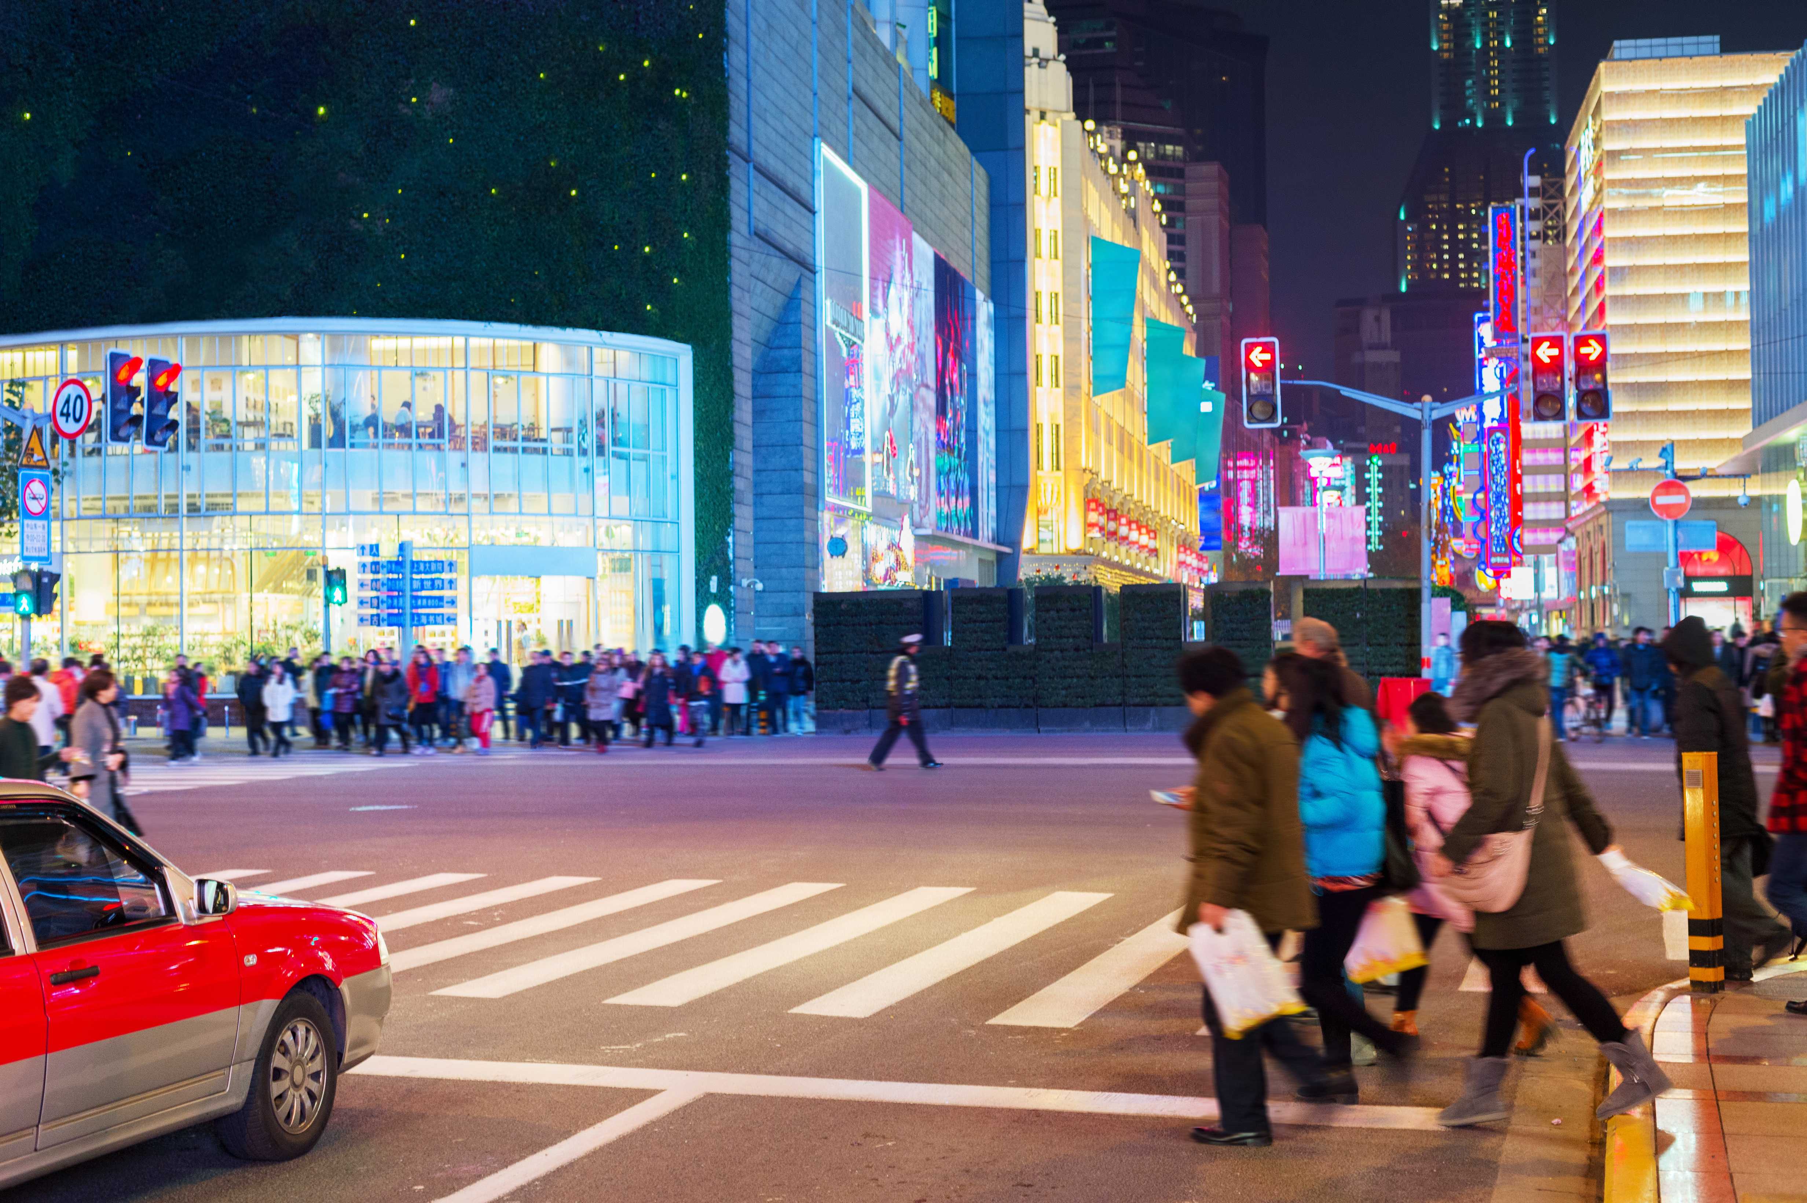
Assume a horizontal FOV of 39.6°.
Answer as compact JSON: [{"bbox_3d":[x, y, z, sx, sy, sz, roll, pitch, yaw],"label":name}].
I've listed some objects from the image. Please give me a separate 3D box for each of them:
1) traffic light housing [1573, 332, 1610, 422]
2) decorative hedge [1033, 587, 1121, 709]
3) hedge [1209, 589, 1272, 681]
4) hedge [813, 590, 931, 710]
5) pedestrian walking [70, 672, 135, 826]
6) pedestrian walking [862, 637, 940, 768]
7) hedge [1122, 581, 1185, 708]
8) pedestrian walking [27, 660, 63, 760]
[{"bbox_3d":[10.976,-3.590,40.000,0.560,1.420,0.320,-2,-1,16],"label":"traffic light housing"},{"bbox_3d":[3.180,0.817,44.799,1.620,2.154,0.600,-1,-1,17],"label":"decorative hedge"},{"bbox_3d":[5.947,0.738,43.928,1.137,2.141,0.600,-1,-1,17],"label":"hedge"},{"bbox_3d":[-0.483,0.903,45.954,2.246,2.158,0.600,-1,-1,17],"label":"hedge"},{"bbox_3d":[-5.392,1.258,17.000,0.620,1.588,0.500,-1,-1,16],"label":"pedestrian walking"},{"bbox_3d":[0.000,1.323,33.000,0.950,1.773,0.520,-1,-1,6],"label":"pedestrian walking"},{"bbox_3d":[4.488,0.776,44.387,1.123,2.151,0.600,-1,-1,17],"label":"hedge"},{"bbox_3d":[-11.029,1.549,32.200,0.480,1.631,0.380,-1,-1,19],"label":"pedestrian walking"}]

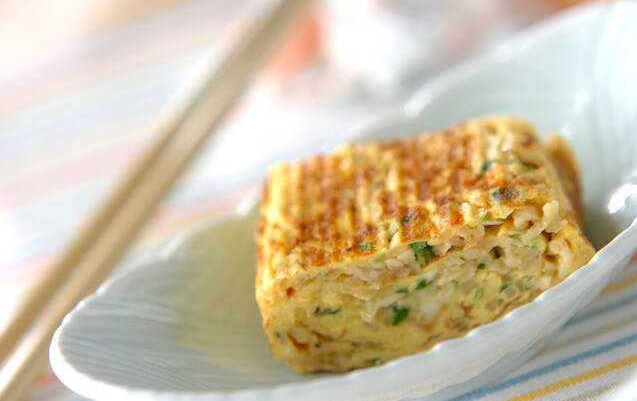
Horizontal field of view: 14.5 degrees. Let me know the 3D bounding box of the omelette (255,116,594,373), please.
[{"bbox_3d":[0.023,0.008,0.570,0.069,0.030,0.037,-14,41,9],"label":"omelette"}]

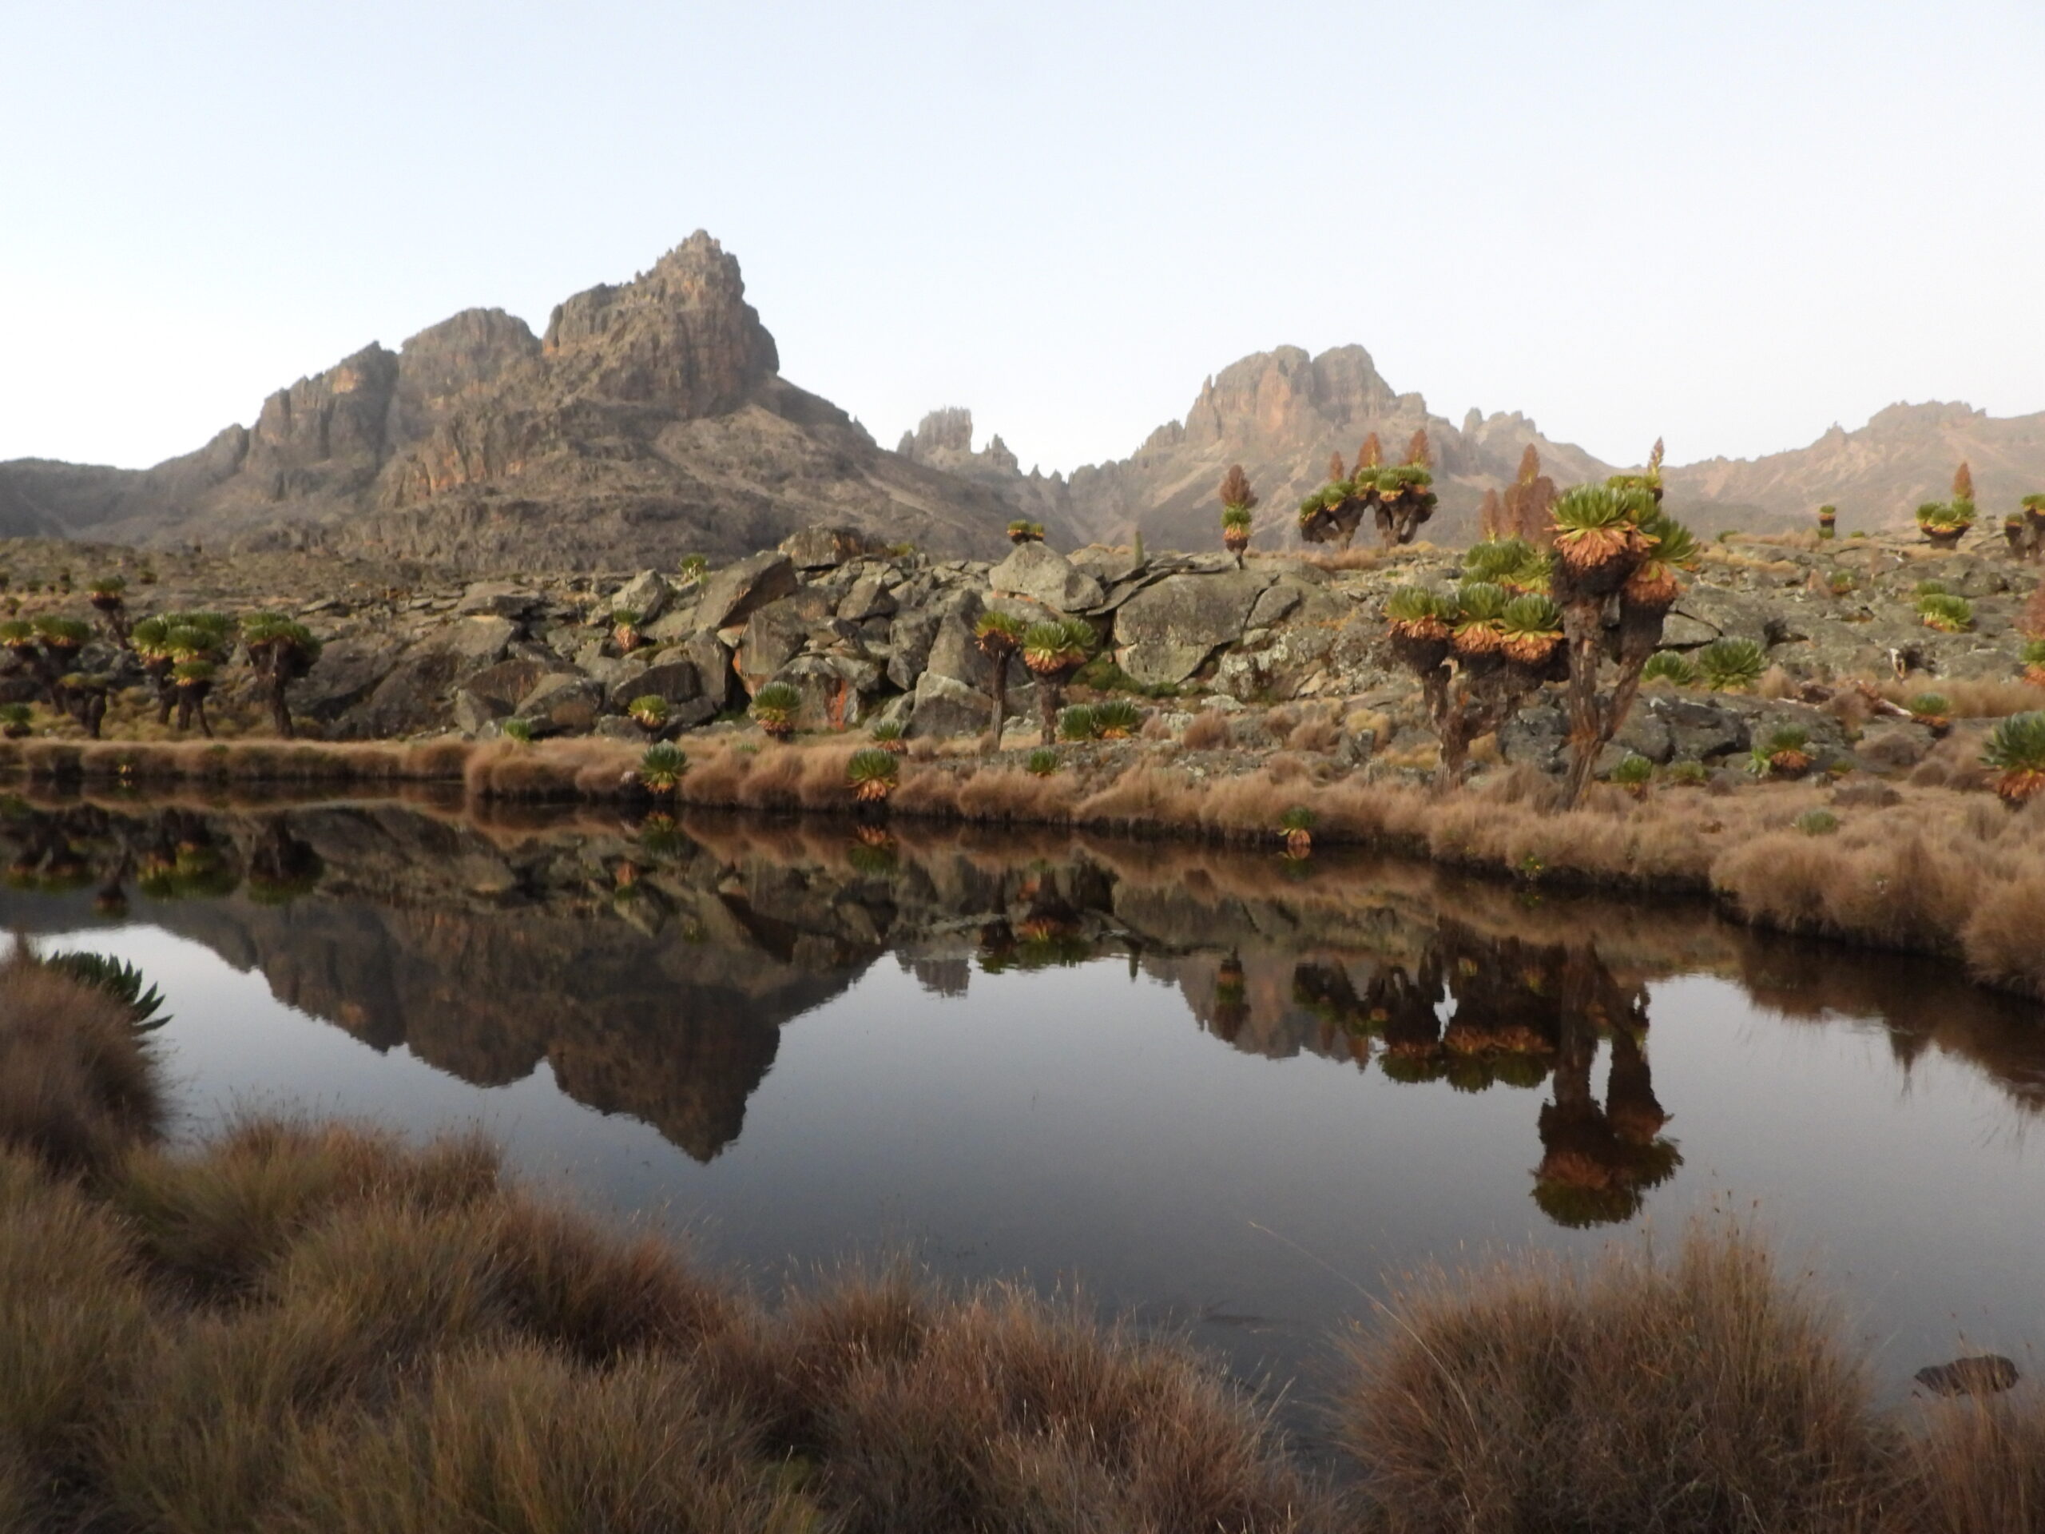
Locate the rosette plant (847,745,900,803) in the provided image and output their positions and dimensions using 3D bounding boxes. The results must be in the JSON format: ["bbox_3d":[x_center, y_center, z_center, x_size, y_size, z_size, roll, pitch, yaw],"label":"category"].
[{"bbox_3d":[-2.319,0.124,22.008,0.843,0.868,0.818,0,2,-6],"label":"rosette plant"}]

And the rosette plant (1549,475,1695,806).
[{"bbox_3d":[6.744,-1.412,15.960,1.604,3.776,1.428,1,3,23],"label":"rosette plant"}]

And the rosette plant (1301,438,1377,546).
[{"bbox_3d":[11.299,-9.751,50.904,2.754,4.072,2.352,1,3,12],"label":"rosette plant"}]

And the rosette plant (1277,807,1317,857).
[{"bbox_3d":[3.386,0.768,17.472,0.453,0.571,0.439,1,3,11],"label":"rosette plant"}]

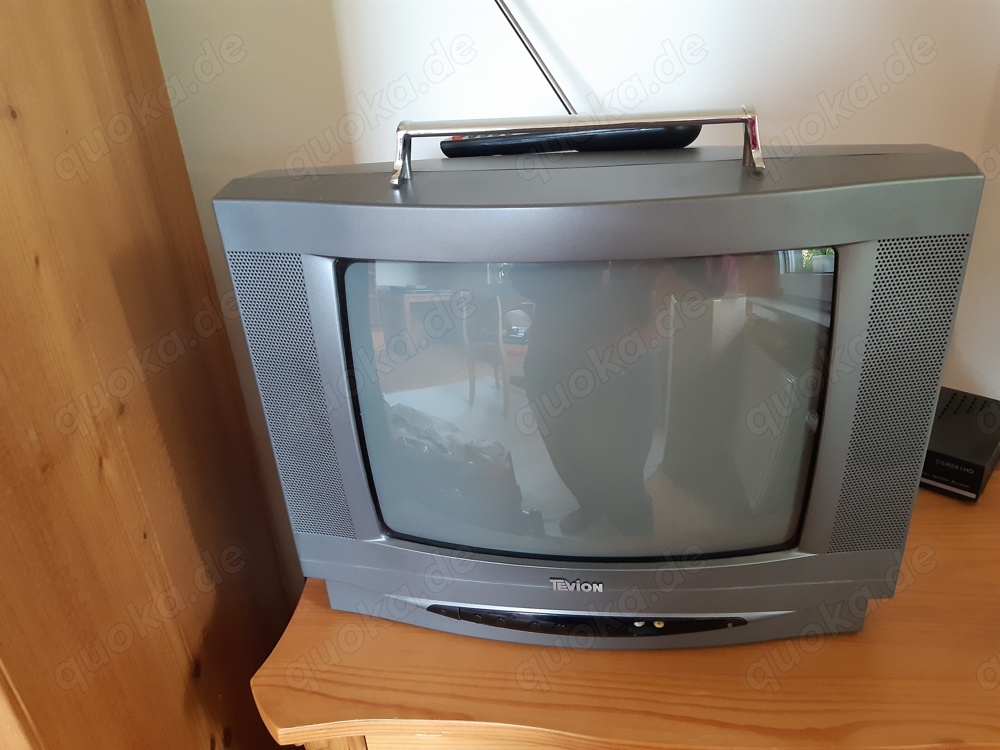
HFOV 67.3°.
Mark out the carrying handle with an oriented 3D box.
[{"bbox_3d":[0.038,-0.121,0.396,0.197,0.032,0.024,0,27,8],"label":"carrying handle"}]

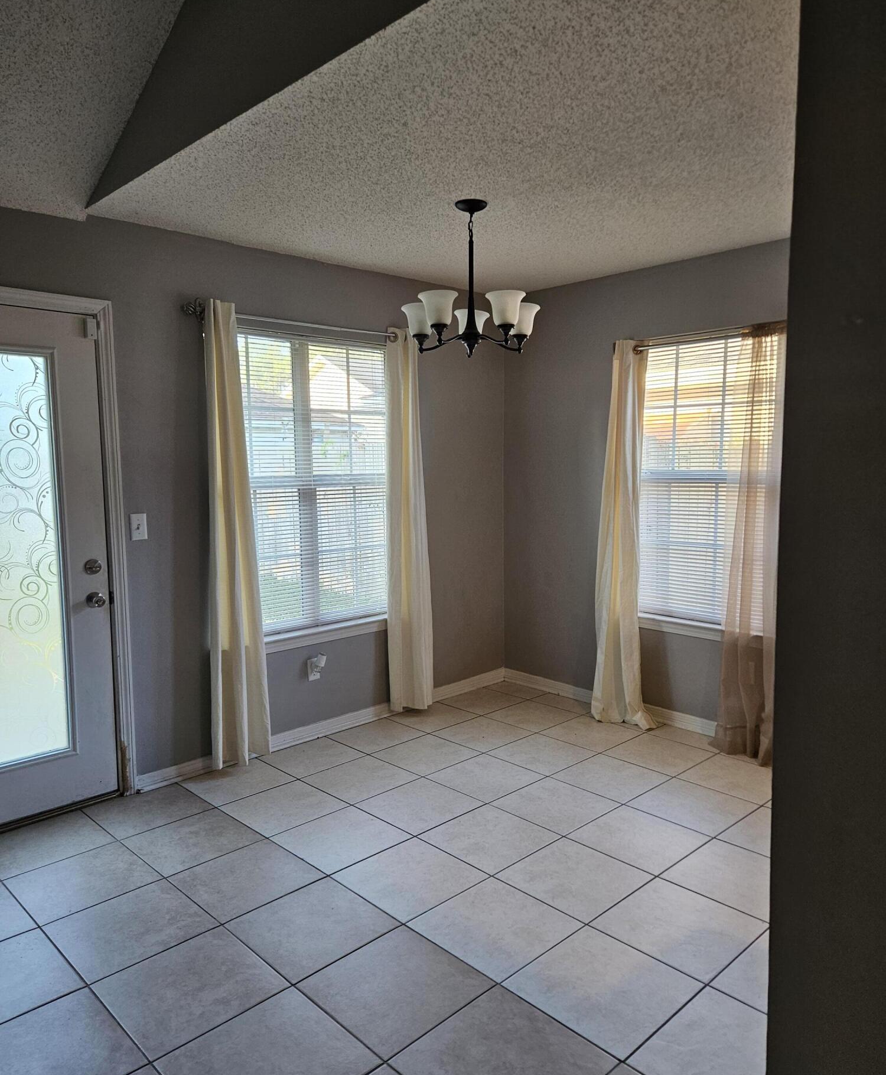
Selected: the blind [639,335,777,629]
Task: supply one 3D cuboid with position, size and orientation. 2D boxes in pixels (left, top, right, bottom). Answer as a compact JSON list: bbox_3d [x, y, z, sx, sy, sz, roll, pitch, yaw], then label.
[{"bbox_3d":[1.314,-0.288,4.093,0.045,1.473,0.834,-6,8,-44],"label":"blind"}]

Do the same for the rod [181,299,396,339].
[{"bbox_3d":[-0.621,-1.044,3.895,1.404,0.095,0.090,-6,8,-44],"label":"rod"}]

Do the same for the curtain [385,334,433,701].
[{"bbox_3d":[-0.186,-0.063,4.373,0.305,2.120,0.120,-6,8,-44],"label":"curtain"}]

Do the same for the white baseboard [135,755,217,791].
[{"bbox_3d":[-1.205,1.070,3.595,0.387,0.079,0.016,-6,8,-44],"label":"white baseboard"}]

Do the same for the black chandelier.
[{"bbox_3d":[0.117,-1.026,3.153,0.570,0.595,0.560,0,6,2],"label":"black chandelier"}]

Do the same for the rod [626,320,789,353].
[{"bbox_3d":[1.274,-0.992,3.899,0.100,0.070,0.985,-6,8,-44],"label":"rod"}]

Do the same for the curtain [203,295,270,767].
[{"bbox_3d":[-0.949,0.010,3.643,0.265,2.141,0.120,-6,8,-44],"label":"curtain"}]

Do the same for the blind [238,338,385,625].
[{"bbox_3d":[-0.680,-0.274,4.058,1.030,1.490,0.045,-6,8,-44],"label":"blind"}]

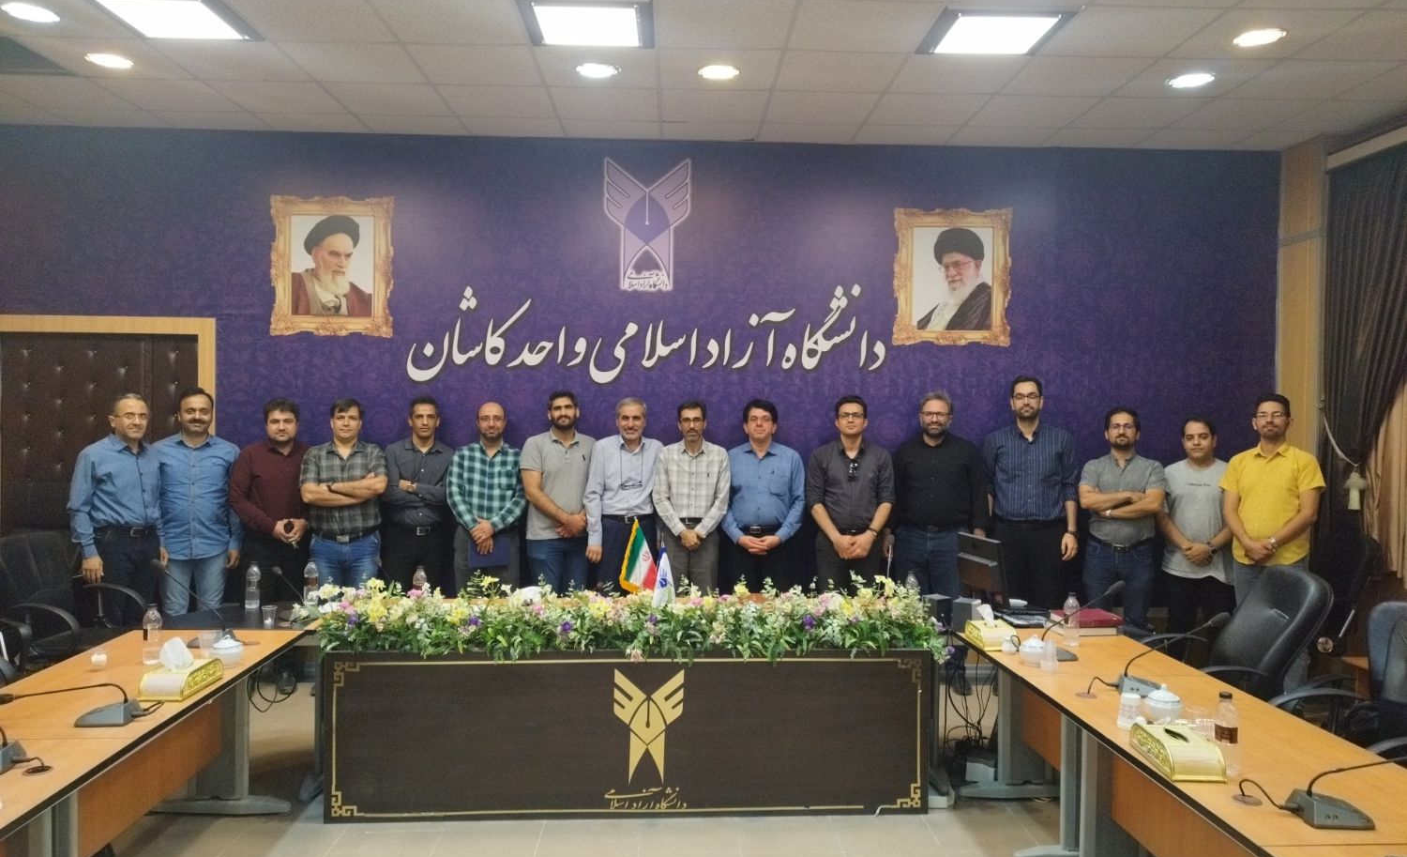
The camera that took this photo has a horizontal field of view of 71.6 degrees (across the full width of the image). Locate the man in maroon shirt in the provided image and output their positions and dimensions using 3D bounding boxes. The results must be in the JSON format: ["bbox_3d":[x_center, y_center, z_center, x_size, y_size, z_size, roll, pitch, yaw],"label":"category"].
[{"bbox_3d":[-2.607,0.697,5.891,0.530,1.746,0.340,0,1,-18],"label":"man in maroon shirt"}]

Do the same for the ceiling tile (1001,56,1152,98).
[{"bbox_3d":[1.878,-1.782,4.933,0.600,0.020,0.600,1,1,-2],"label":"ceiling tile"}]

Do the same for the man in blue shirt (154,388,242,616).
[{"bbox_3d":[-2.970,0.651,5.727,0.510,1.778,0.300,0,2,-19],"label":"man in blue shirt"}]

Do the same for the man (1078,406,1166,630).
[{"bbox_3d":[2.532,0.741,5.921,0.500,1.742,0.330,1,1,12],"label":"man"}]

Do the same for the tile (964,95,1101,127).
[{"bbox_3d":[1.887,-1.814,5.569,0.600,0.020,0.600,0,1,-2],"label":"tile"}]

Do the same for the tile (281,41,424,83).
[{"bbox_3d":[-1.726,-1.829,4.865,0.600,0.020,0.600,1,2,-2],"label":"tile"}]

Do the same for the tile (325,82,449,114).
[{"bbox_3d":[-1.718,-1.811,5.355,0.595,0.020,0.590,1,1,-2],"label":"tile"}]

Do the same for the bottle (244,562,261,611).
[{"bbox_3d":[-2.112,0.733,4.594,0.068,0.225,0.068,0,1,-2],"label":"bottle"}]

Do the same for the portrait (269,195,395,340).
[{"bbox_3d":[-2.332,-1.020,6.116,0.772,0.882,0.030,0,1,-3],"label":"portrait"}]

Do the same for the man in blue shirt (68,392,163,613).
[{"bbox_3d":[-3.357,0.678,5.586,0.310,1.765,0.490,2,2,43],"label":"man in blue shirt"}]

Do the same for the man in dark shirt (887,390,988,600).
[{"bbox_3d":[1.392,0.691,5.801,0.570,1.845,0.310,1,1,9],"label":"man in dark shirt"}]

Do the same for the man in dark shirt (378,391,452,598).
[{"bbox_3d":[-1.711,0.705,5.833,0.500,1.795,0.330,0,1,-13],"label":"man in dark shirt"}]

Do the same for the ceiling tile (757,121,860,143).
[{"bbox_3d":[0.650,-1.841,6.058,0.600,0.020,0.440,1,2,-2],"label":"ceiling tile"}]

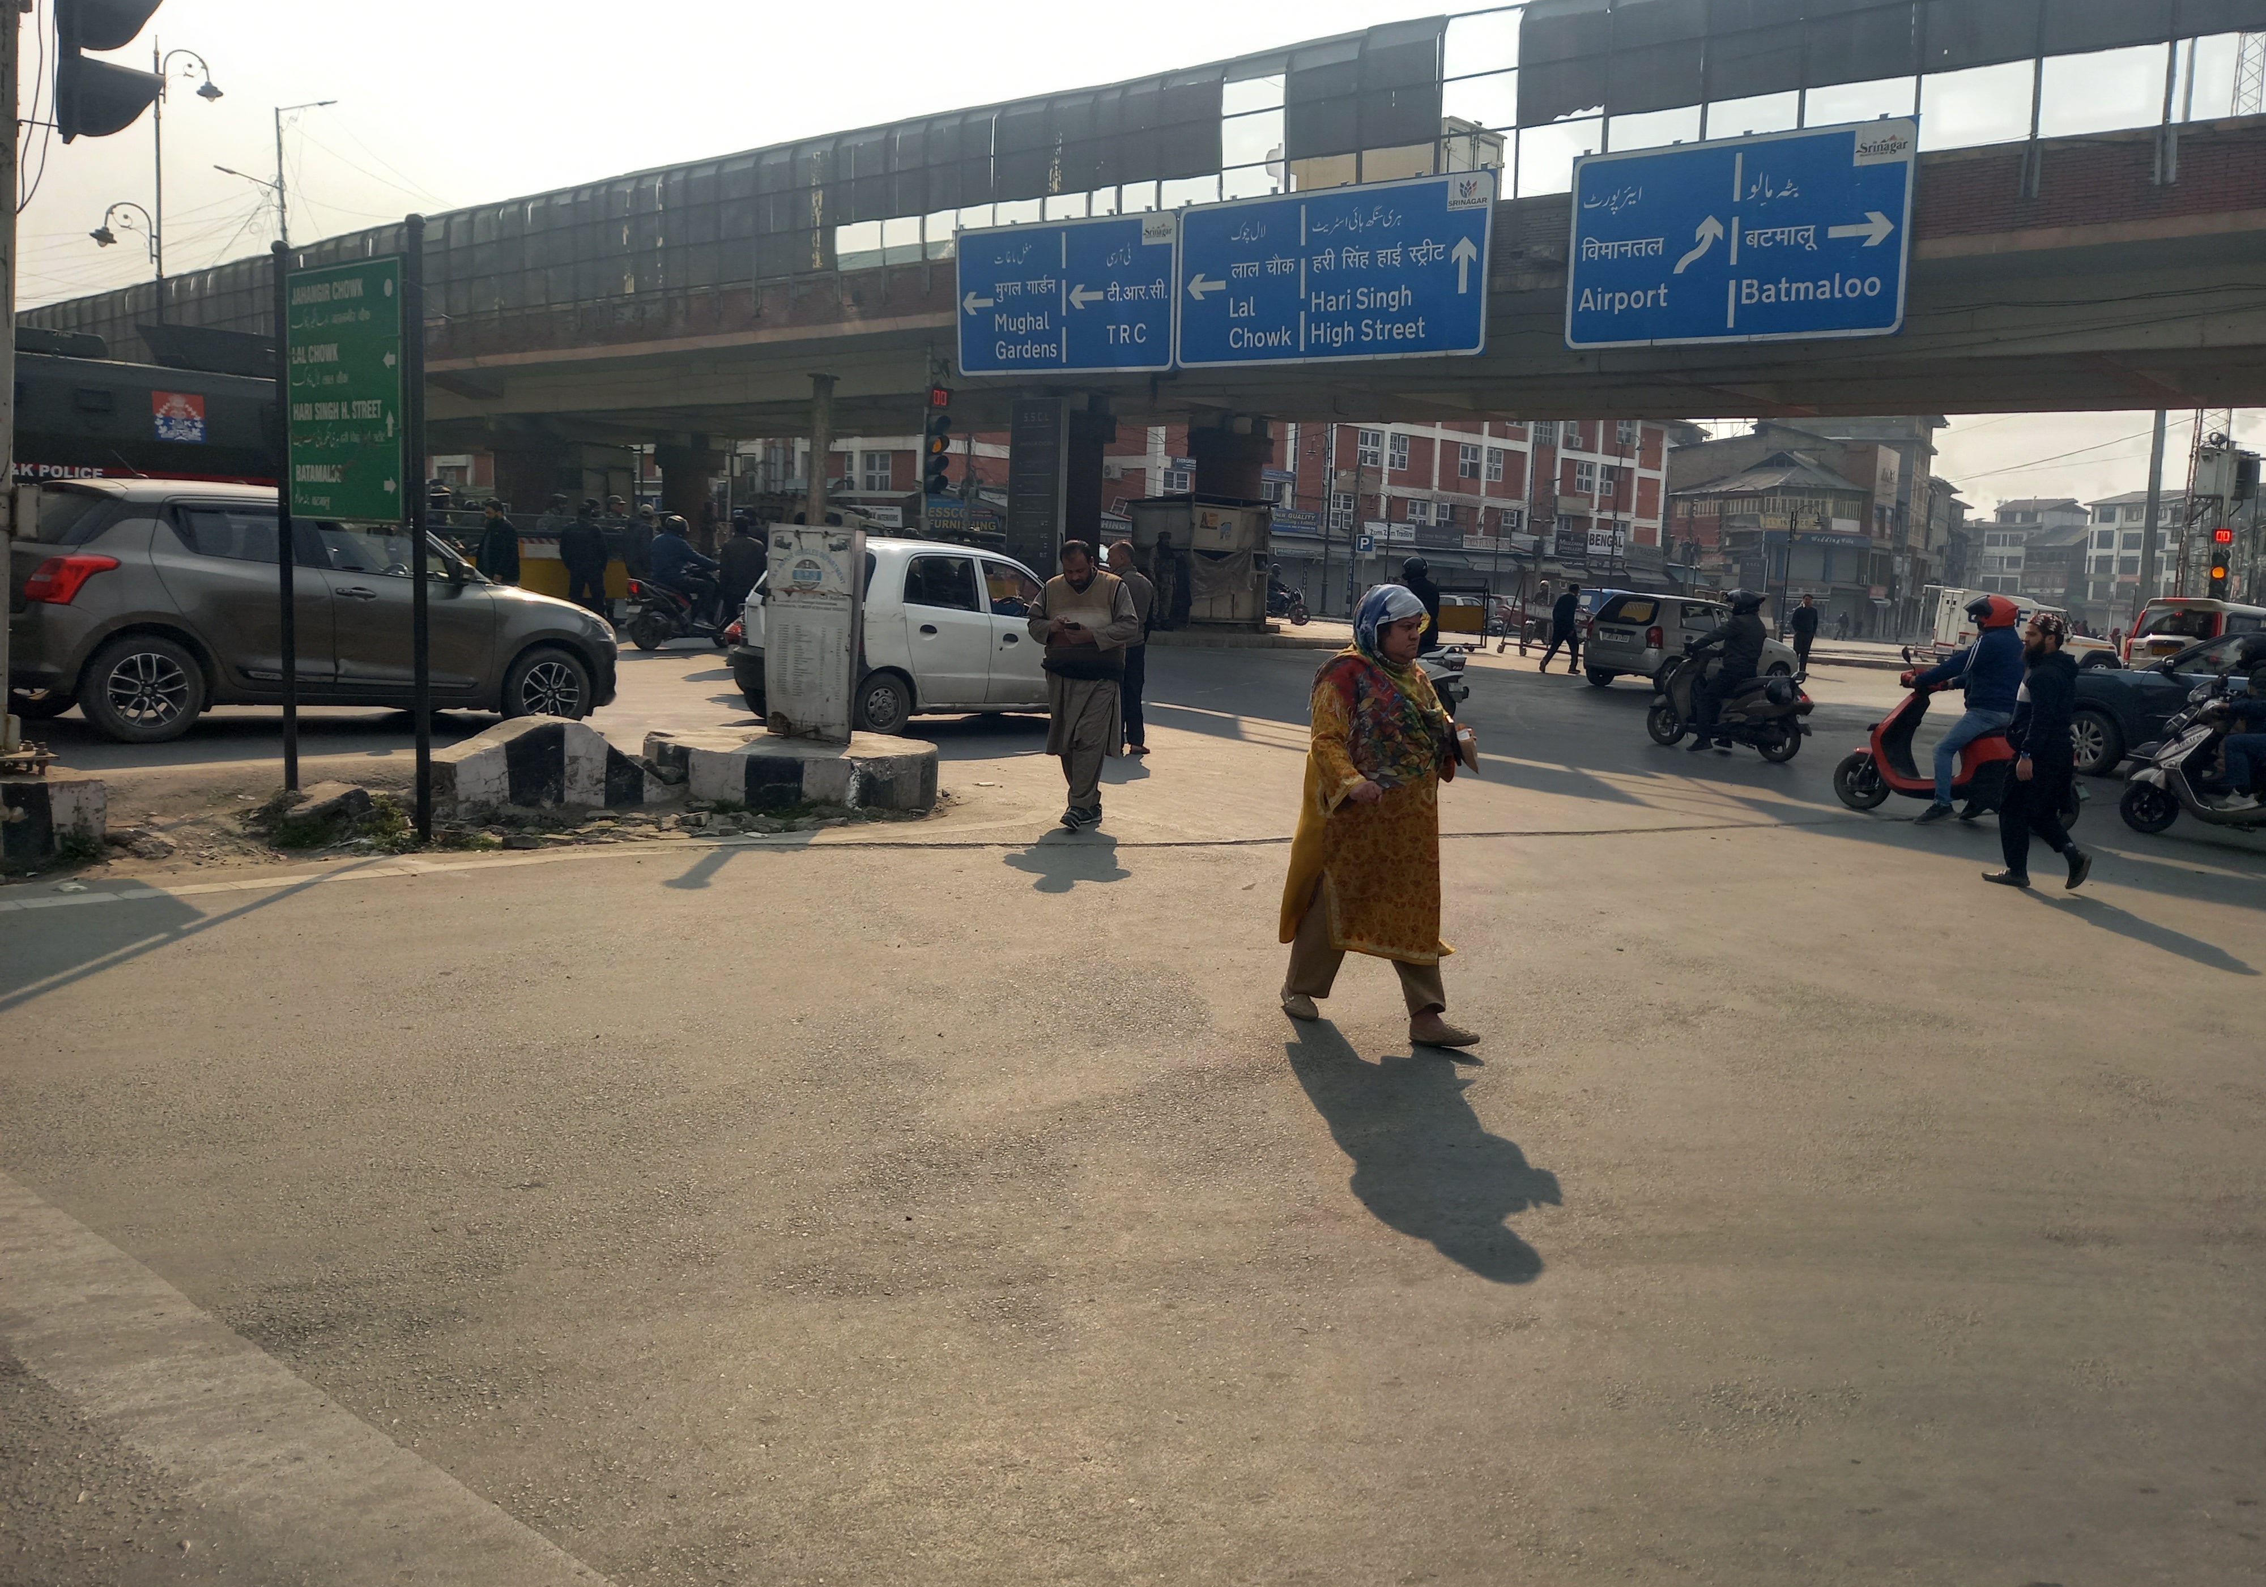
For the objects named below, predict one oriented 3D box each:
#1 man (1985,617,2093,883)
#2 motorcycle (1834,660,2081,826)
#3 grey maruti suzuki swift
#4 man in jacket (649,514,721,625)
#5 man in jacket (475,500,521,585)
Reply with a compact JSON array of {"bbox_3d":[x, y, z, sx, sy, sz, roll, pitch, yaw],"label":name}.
[{"bbox_3d":[5.597,-0.286,10.150,0.600,1.700,0.460,5,8,15],"label":"man"},{"bbox_3d":[6.280,-0.380,12.350,1.850,1.170,0.700,8,9,43],"label":"motorcycle"},{"bbox_3d":[-5.180,-1.160,10.430,1.735,1.530,3.840,7,7,38],"label":"grey maruti suzuki swift"},{"bbox_3d":[-5.449,-2.706,20.000,0.580,1.300,0.820,7,9,32],"label":"man in jacket"},{"bbox_3d":[-7.800,-2.770,20.100,0.540,1.700,0.400,7,8,35],"label":"man in jacket"}]

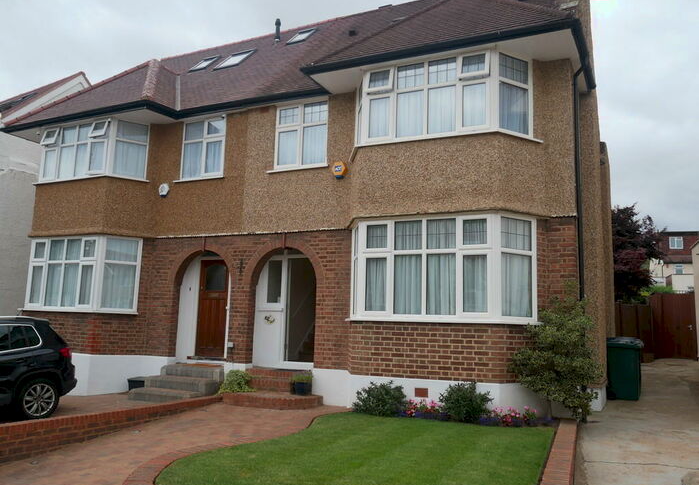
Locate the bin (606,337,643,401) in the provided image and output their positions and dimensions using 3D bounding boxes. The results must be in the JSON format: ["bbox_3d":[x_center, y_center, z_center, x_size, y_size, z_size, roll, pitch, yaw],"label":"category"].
[{"bbox_3d":[4.855,2.235,10.811,0.710,1.070,0.580,-2,-9,25],"label":"bin"}]

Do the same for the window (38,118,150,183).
[{"bbox_3d":[-5.627,-1.852,12.982,2.870,1.220,0.650,-2,-10,26],"label":"window"}]

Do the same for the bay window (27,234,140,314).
[{"bbox_3d":[-5.532,0.680,12.292,2.820,1.500,0.700,-2,-9,25],"label":"bay window"}]

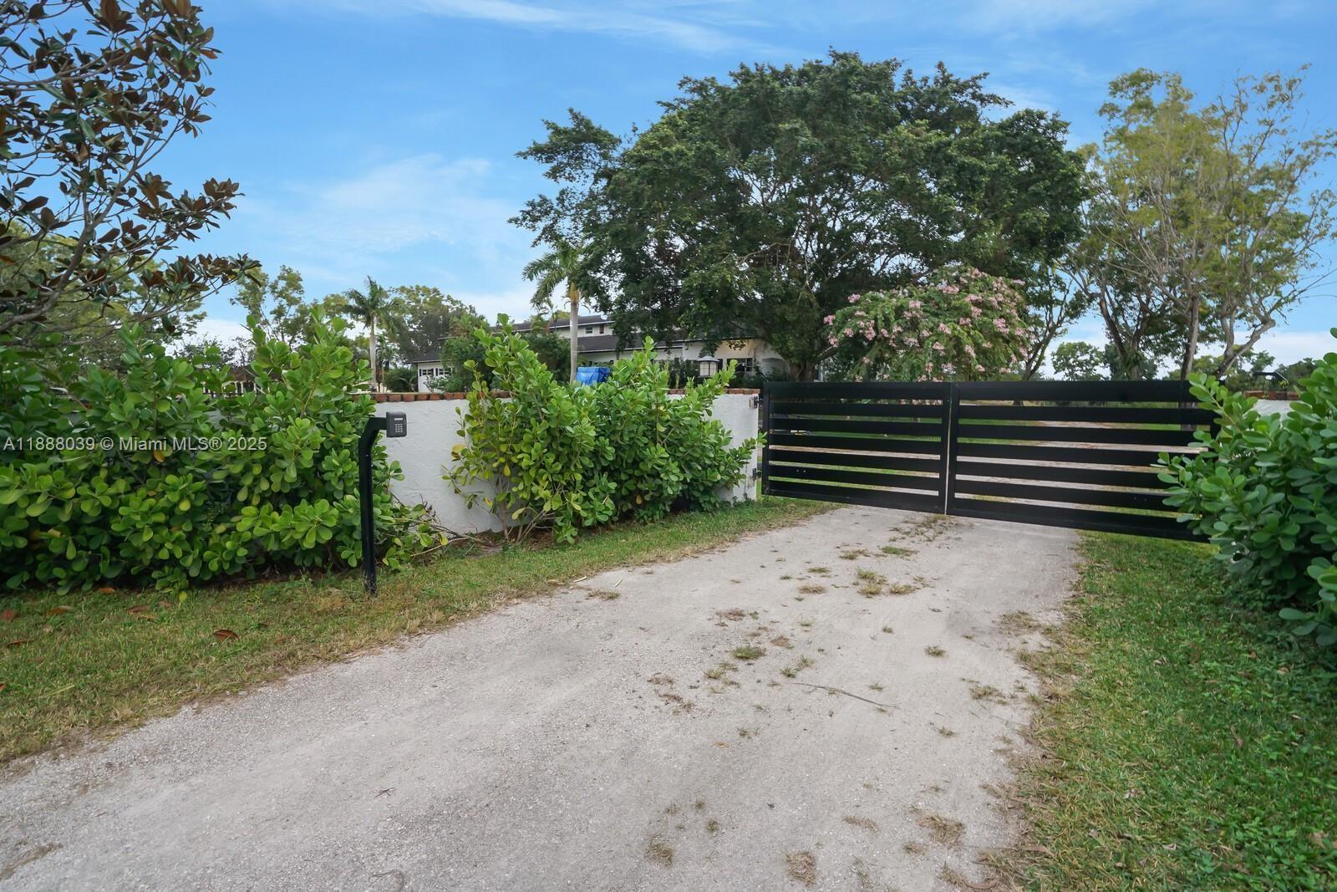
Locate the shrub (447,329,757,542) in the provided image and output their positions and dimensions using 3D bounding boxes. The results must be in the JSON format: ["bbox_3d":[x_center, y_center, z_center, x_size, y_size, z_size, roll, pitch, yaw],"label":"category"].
[{"bbox_3d":[-0.409,-0.128,5.108,2.814,1.760,1.023,-3,7,-27],"label":"shrub"}]

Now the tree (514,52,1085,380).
[{"bbox_3d":[4.717,-7.609,21.297,19.500,12.800,17.500,1,6,12],"label":"tree"}]

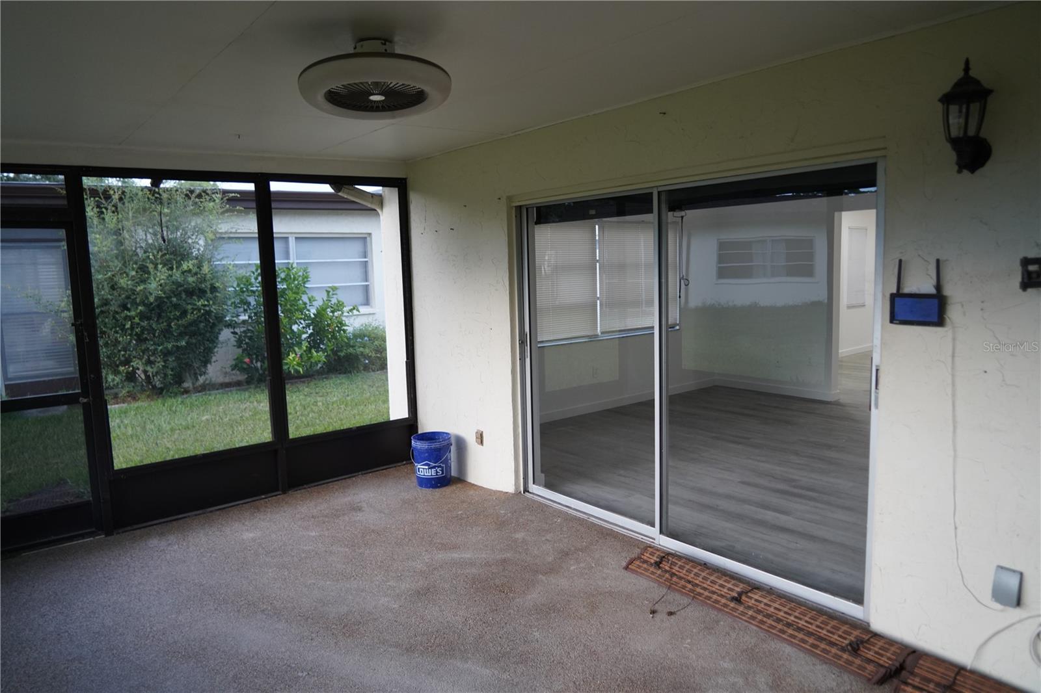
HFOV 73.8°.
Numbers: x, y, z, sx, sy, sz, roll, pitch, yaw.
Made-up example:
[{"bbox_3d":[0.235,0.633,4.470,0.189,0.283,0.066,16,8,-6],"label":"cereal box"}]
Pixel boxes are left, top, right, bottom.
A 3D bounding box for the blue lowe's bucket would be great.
[{"bbox_3d":[-0.671,0.868,5.308,0.308,0.370,0.308,-3,7,-8],"label":"blue lowe's bucket"}]

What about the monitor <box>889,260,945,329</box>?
[{"bbox_3d":[1.566,-0.213,2.730,0.040,0.260,0.193,-7,9,-38],"label":"monitor"}]

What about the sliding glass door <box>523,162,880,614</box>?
[{"bbox_3d":[0.795,0.136,3.928,0.100,2.010,2.410,-7,9,-38],"label":"sliding glass door"}]

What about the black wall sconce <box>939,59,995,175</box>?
[{"bbox_3d":[1.593,-0.825,2.483,0.200,0.400,0.170,-7,9,-38],"label":"black wall sconce"}]

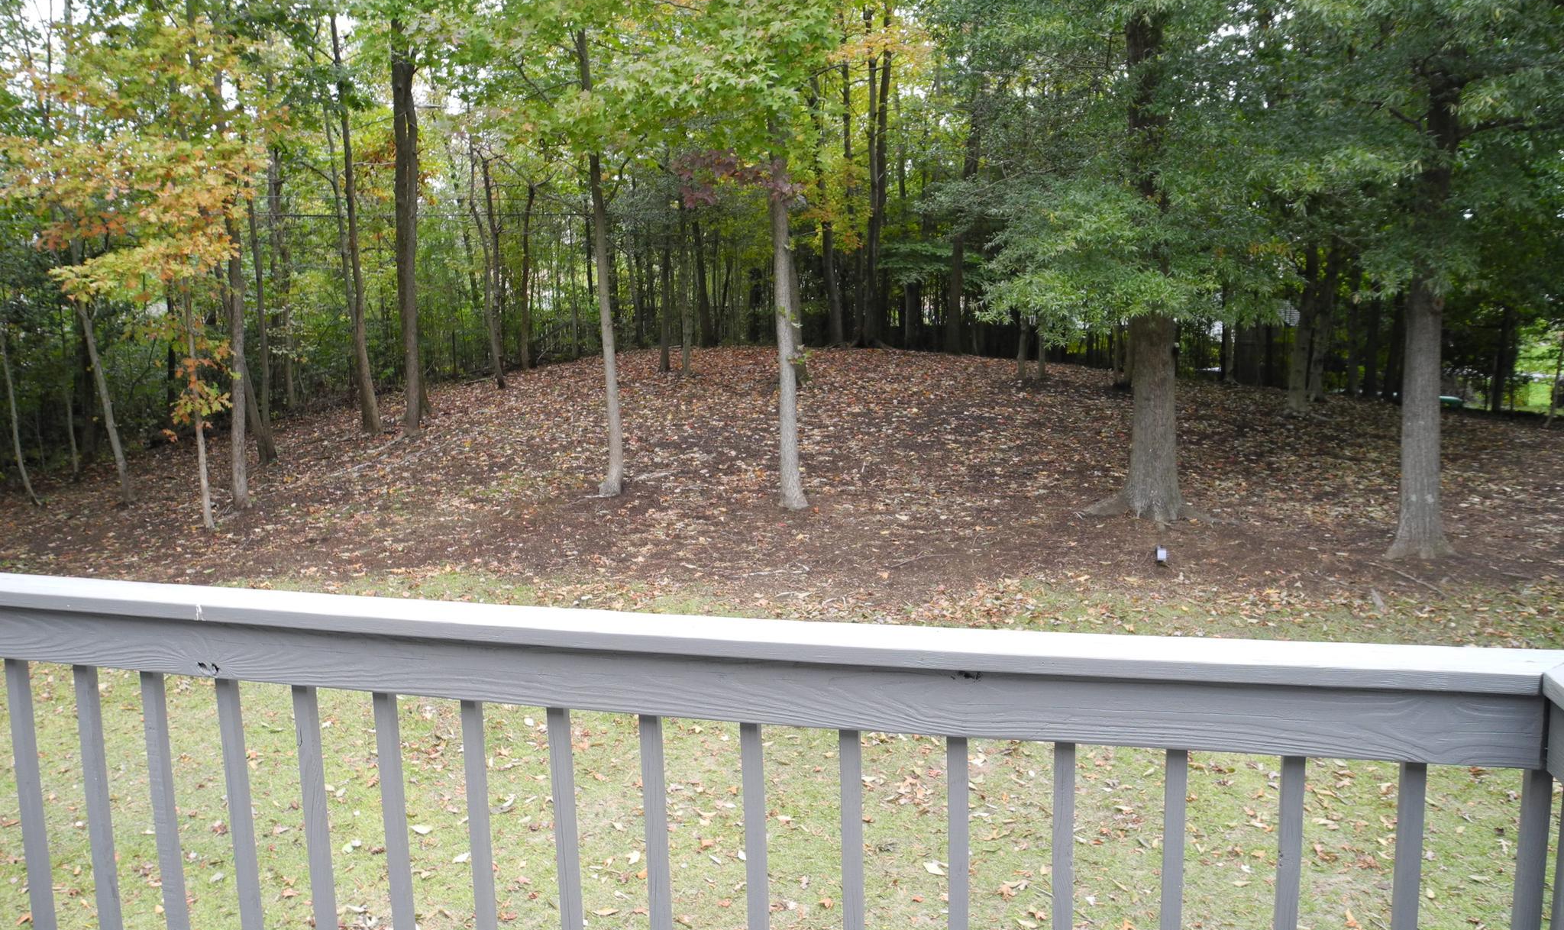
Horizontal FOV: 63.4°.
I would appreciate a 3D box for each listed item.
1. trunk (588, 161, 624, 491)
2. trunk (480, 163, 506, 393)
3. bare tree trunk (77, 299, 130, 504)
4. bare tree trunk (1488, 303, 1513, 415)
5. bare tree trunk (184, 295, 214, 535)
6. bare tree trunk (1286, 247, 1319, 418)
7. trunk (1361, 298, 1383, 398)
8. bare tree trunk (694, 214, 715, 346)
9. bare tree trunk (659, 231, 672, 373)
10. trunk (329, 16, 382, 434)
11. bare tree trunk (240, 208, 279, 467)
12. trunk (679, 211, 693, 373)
[{"bbox_3d":[-2.207,-1.714,15.777,0.232,4.218,0.193,-3,9,-8],"label":"trunk"},{"bbox_3d":[-5.096,-3.366,22.223,0.220,3.970,0.220,-1,8,0],"label":"trunk"},{"bbox_3d":[-8.952,-0.825,16.695,0.238,2.720,0.165,-12,13,-26],"label":"bare tree trunk"},{"bbox_3d":[12.506,-1.816,21.948,0.269,1.887,0.245,4,11,29],"label":"bare tree trunk"},{"bbox_3d":[-6.794,-0.620,14.751,0.141,2.822,0.110,-5,10,-25],"label":"bare tree trunk"},{"bbox_3d":[8.785,-2.271,21.304,0.380,2.800,0.380,-1,8,0],"label":"bare tree trunk"},{"bbox_3d":[12.036,-2.416,25.856,0.320,2.070,0.320,-3,8,0],"label":"trunk"},{"bbox_3d":[-1.838,-4.234,29.412,0.316,2.986,0.273,-4,9,-3],"label":"bare tree trunk"},{"bbox_3d":[-2.364,-3.333,25.900,0.215,2.868,0.190,1,9,-6],"label":"bare tree trunk"},{"bbox_3d":[-6.249,-3.466,18.580,0.320,6.020,0.320,-1,8,0],"label":"trunk"},{"bbox_3d":[-7.132,-1.717,17.257,0.280,3.490,0.280,0,8,0],"label":"bare tree trunk"},{"bbox_3d":[-1.977,-3.505,25.593,0.213,3.282,0.188,-1,9,-4],"label":"trunk"}]

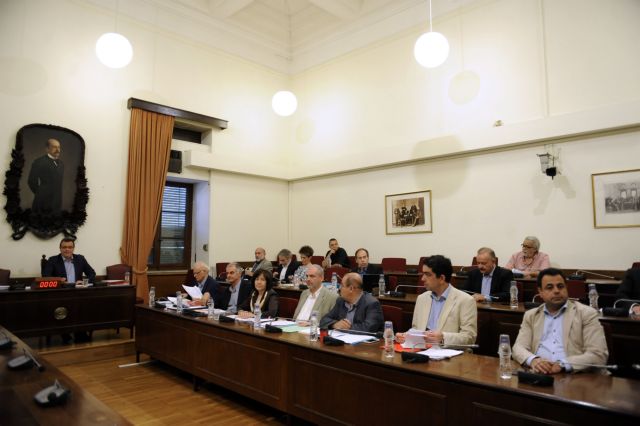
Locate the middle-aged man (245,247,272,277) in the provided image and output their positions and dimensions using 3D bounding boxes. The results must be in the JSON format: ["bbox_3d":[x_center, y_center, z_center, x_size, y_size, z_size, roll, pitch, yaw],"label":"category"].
[{"bbox_3d":[-1.057,1.188,7.042,0.760,1.260,0.550,4,-6,-41],"label":"middle-aged man"}]

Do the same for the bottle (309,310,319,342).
[{"bbox_3d":[-0.051,0.878,3.306,0.073,0.238,0.073,0,-5,0],"label":"bottle"}]

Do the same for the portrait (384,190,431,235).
[{"bbox_3d":[1.552,0.009,7.409,0.940,0.715,0.030,-5,-6,44],"label":"portrait"}]

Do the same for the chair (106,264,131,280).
[{"bbox_3d":[-2.902,1.250,6.348,0.540,0.932,0.440,-4,-6,44],"label":"chair"}]

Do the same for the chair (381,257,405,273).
[{"bbox_3d":[1.051,1.169,6.785,0.450,0.876,0.540,-4,-6,44],"label":"chair"}]

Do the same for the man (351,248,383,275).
[{"bbox_3d":[0.549,1.074,5.478,0.570,1.230,0.760,-4,-6,40],"label":"man"}]

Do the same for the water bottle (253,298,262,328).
[{"bbox_3d":[-0.518,0.860,3.571,0.065,0.220,0.065,0,-6,0],"label":"water bottle"}]

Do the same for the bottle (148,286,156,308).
[{"bbox_3d":[-1.947,0.977,4.965,0.066,0.228,0.066,-4,-6,44],"label":"bottle"}]

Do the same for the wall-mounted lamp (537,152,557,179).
[{"bbox_3d":[3.065,-0.636,5.770,0.200,0.368,0.270,-4,-6,44],"label":"wall-mounted lamp"}]

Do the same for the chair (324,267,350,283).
[{"bbox_3d":[0.071,1.234,5.920,0.520,0.965,0.560,-5,-6,44],"label":"chair"}]

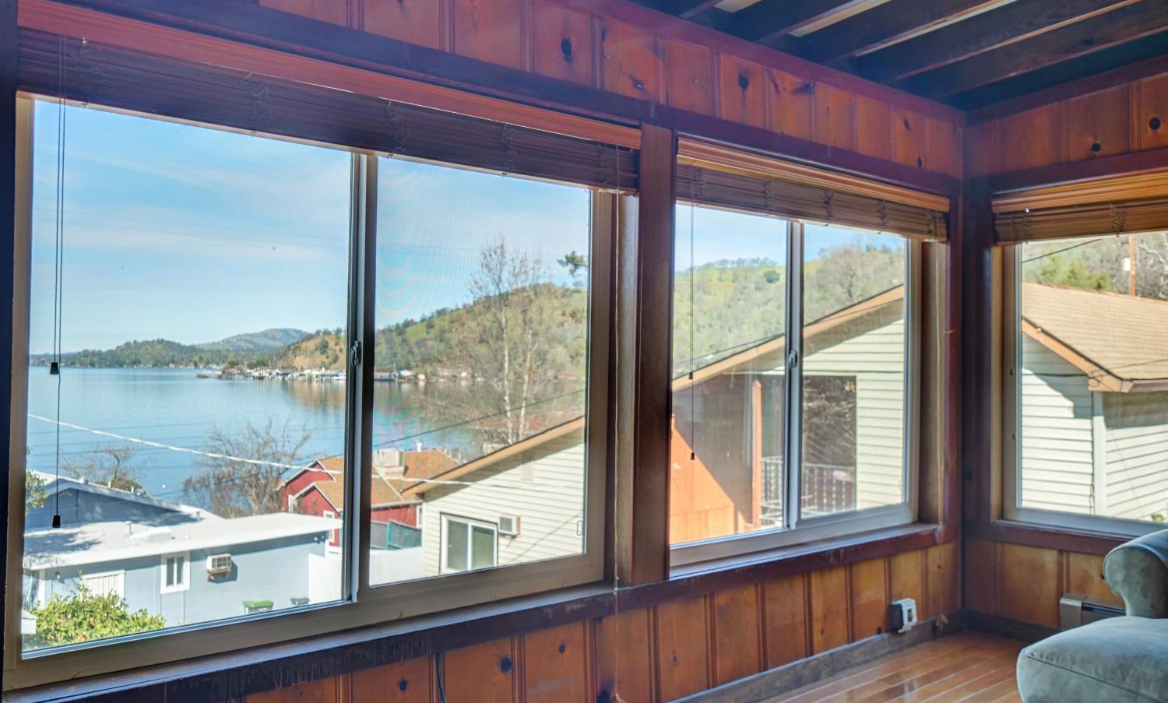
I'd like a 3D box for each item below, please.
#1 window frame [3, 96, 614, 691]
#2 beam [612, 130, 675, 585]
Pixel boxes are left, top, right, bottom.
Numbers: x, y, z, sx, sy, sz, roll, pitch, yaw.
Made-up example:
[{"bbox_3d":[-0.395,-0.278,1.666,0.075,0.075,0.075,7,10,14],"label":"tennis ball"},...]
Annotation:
[{"bbox_3d":[-0.611,0.015,2.655,1.755,1.490,0.081,1,0,-40],"label":"window frame"},{"bbox_3d":[0.183,0.016,3.175,0.180,1.505,0.126,1,0,-40],"label":"beam"}]

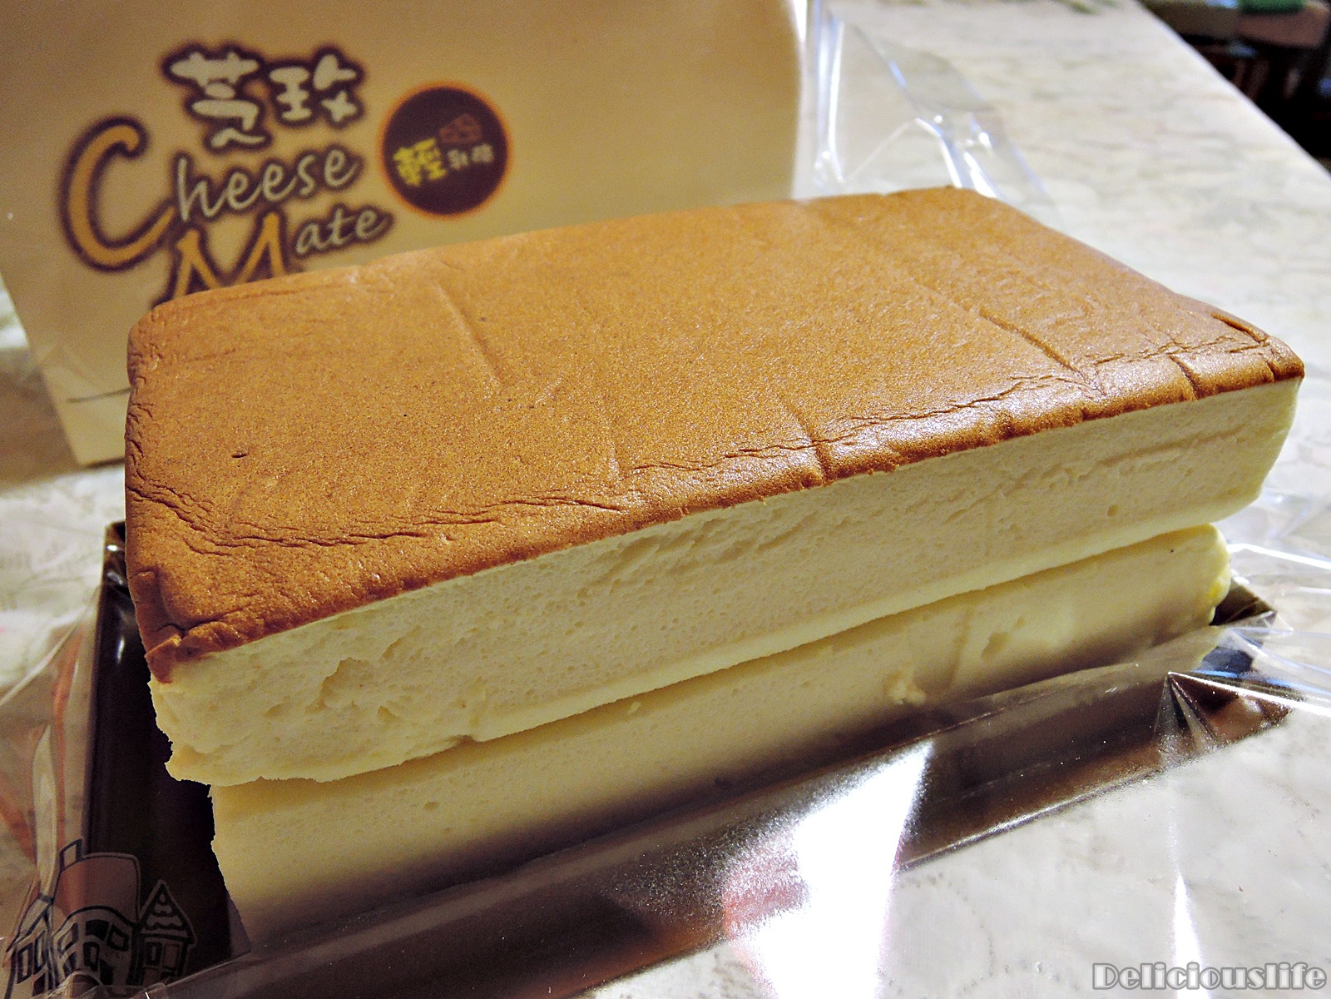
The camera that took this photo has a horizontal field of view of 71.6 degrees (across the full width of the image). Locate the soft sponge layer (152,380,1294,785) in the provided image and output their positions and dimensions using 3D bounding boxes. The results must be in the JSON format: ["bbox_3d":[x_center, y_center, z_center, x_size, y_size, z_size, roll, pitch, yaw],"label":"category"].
[{"bbox_3d":[0.008,-0.016,0.178,0.184,0.032,0.091,-14,41,-17],"label":"soft sponge layer"}]

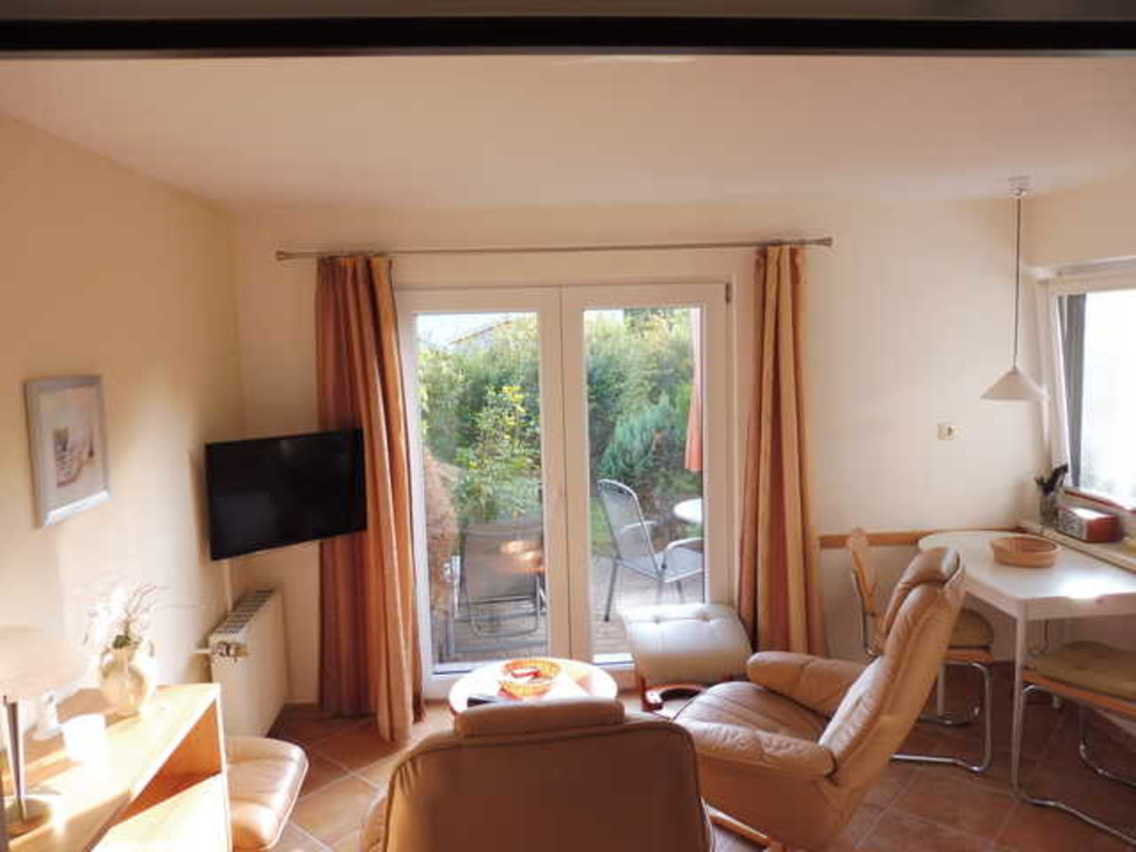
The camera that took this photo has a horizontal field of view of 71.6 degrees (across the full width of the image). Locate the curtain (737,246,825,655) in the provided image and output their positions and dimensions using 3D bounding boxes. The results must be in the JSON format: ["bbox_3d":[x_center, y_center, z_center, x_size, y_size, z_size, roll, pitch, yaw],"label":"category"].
[{"bbox_3d":[1.038,0.218,3.824,0.420,2.160,0.210,-2,7,-4],"label":"curtain"}]

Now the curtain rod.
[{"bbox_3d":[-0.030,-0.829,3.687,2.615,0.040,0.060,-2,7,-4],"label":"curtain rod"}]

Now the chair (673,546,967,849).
[{"bbox_3d":[0.817,0.959,2.651,0.900,1.040,0.750,1,7,24],"label":"chair"}]

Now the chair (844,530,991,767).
[{"bbox_3d":[1.504,0.927,3.430,0.530,0.880,0.500,0,7,16],"label":"chair"}]

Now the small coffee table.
[{"bbox_3d":[-0.118,1.224,2.934,0.625,0.500,0.615,-2,7,-4],"label":"small coffee table"}]

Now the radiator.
[{"bbox_3d":[-1.375,1.065,3.430,0.160,0.550,0.470,-2,7,-4],"label":"radiator"}]

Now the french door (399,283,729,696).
[{"bbox_3d":[0.007,0.321,3.925,1.640,2.030,0.080,-2,7,-4],"label":"french door"}]

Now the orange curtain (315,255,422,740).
[{"bbox_3d":[-0.958,0.310,3.620,0.465,2.180,0.320,-2,7,-4],"label":"orange curtain"}]

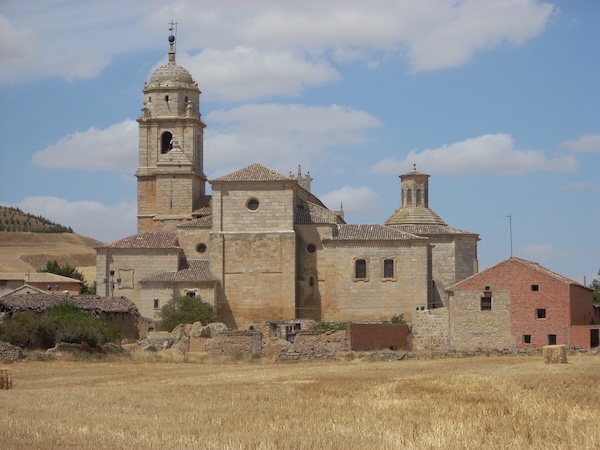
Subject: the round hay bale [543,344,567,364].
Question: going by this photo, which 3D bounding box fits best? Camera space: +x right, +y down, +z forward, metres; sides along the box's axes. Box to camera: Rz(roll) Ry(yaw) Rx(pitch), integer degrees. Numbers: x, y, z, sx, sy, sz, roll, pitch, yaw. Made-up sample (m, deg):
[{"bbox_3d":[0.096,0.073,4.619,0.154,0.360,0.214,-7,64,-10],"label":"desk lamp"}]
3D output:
[{"bbox_3d":[16.873,8.592,128.500,1.480,1.240,1.480,0,-3,0],"label":"round hay bale"}]

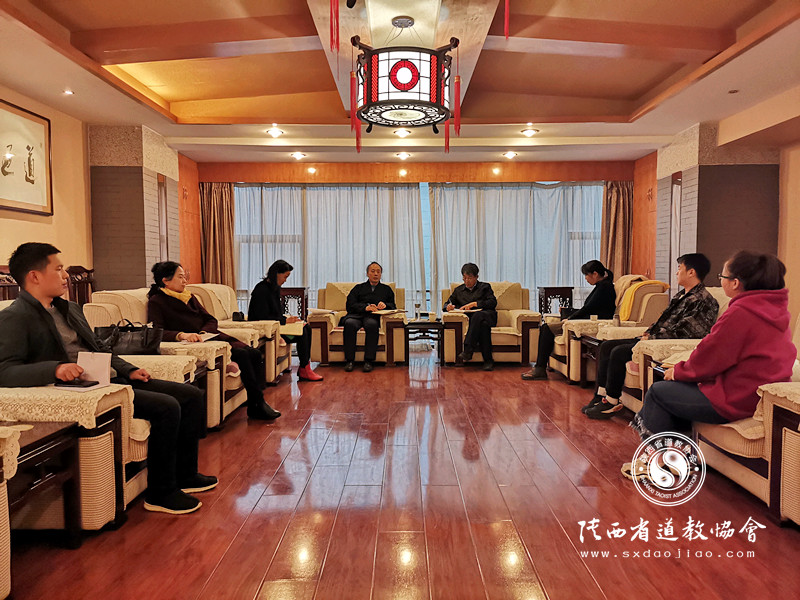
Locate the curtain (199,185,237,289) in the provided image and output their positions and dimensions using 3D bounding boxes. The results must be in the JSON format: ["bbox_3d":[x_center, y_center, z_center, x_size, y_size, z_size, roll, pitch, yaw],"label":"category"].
[{"bbox_3d":[-2.359,-0.423,7.810,0.520,2.200,0.160,0,3,1],"label":"curtain"}]

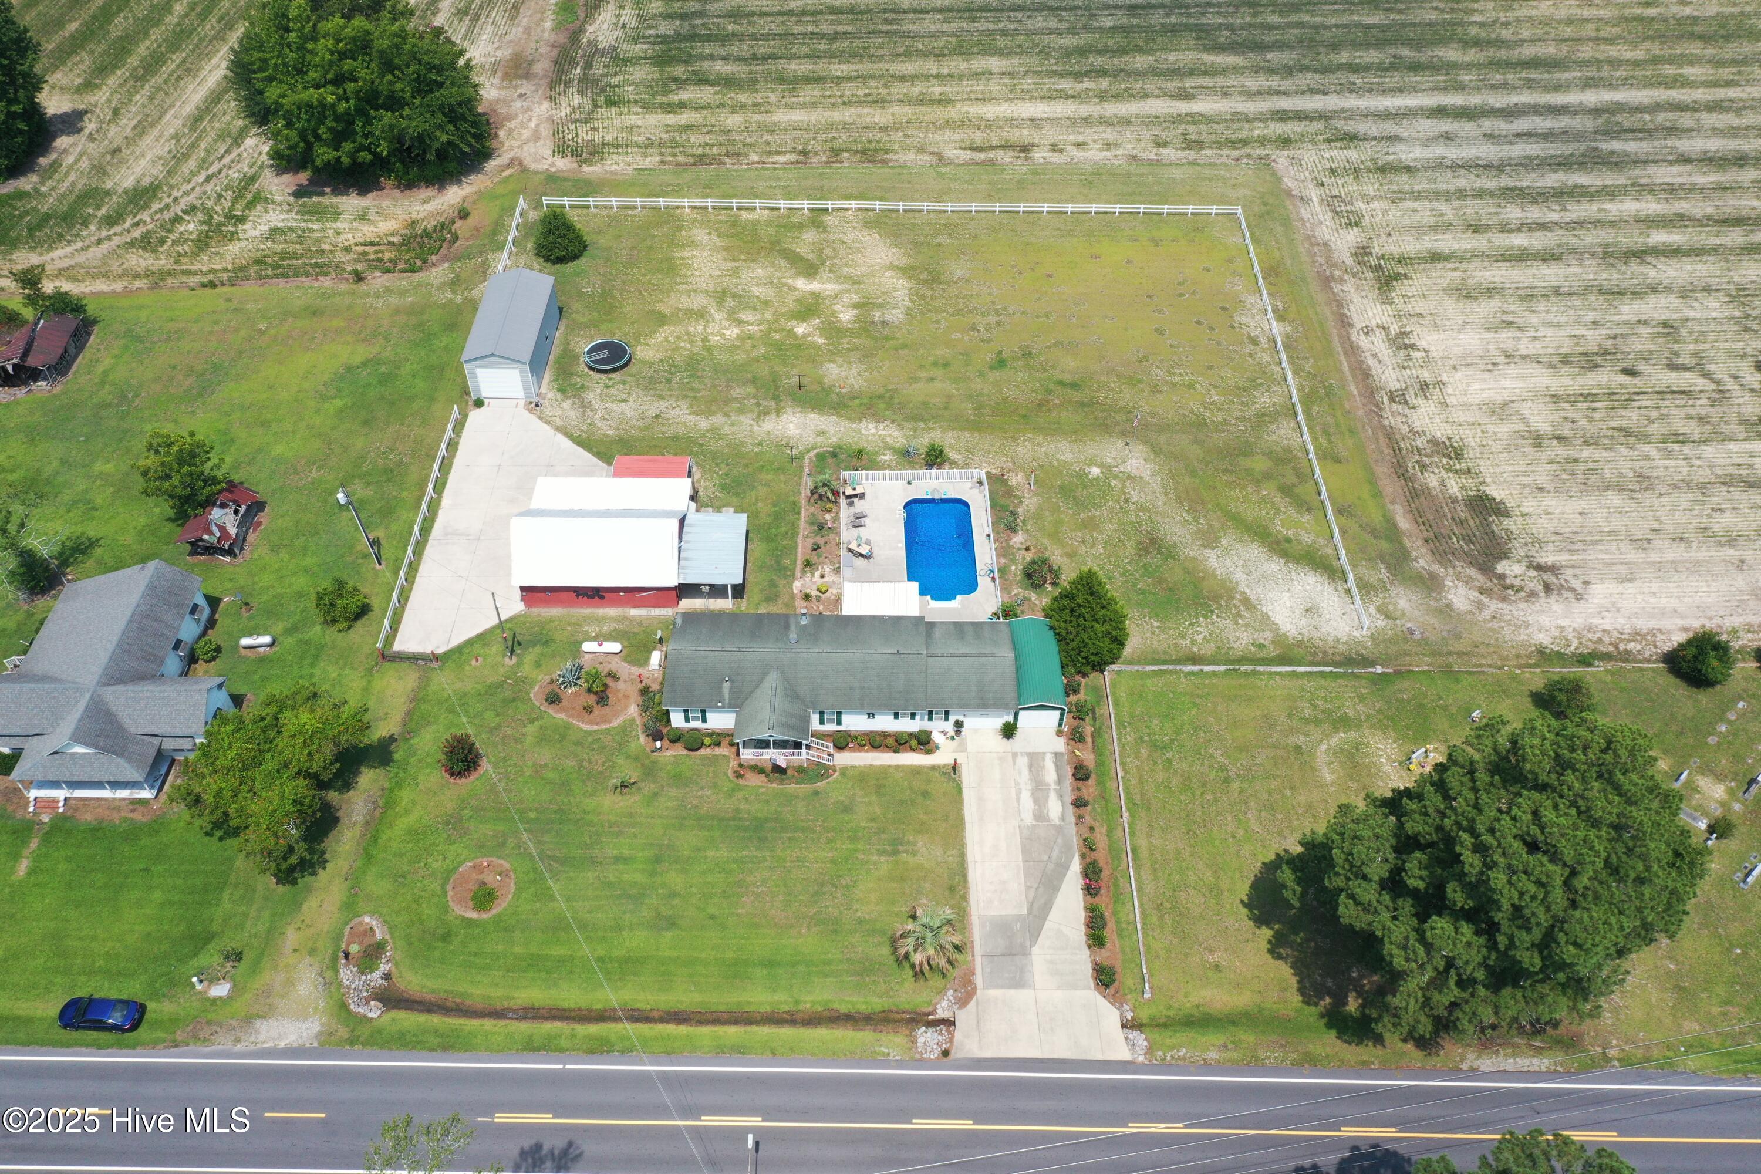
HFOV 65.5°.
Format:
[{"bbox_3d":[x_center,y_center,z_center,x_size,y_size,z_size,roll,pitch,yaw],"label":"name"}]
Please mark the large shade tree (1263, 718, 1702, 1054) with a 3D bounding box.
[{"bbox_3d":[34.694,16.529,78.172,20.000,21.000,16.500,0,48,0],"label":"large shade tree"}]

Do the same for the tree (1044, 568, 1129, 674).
[{"bbox_3d":[15.074,1.827,98.462,6.050,8.700,6.050,1,48,0],"label":"tree"}]

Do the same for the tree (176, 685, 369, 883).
[{"bbox_3d":[-39.482,11.613,88.135,11.600,9.800,12.000,1,48,0],"label":"tree"}]

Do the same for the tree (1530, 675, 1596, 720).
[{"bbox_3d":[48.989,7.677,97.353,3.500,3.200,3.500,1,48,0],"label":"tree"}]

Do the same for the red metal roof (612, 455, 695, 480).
[{"bbox_3d":[-18.716,-8.929,112.463,6.100,3.000,3.900,0,48,0],"label":"red metal roof"}]

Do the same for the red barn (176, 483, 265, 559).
[{"bbox_3d":[-51.726,-5.235,107.287,4.800,3.700,5.900,1,48,0],"label":"red barn"}]

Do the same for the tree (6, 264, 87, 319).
[{"bbox_3d":[-74.908,-26.306,124.037,5.800,6.600,5.300,1,48,0],"label":"tree"}]

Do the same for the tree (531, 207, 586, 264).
[{"bbox_3d":[-31.177,-34.571,133.246,5.150,4.900,5.150,1,48,0],"label":"tree"}]

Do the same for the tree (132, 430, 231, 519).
[{"bbox_3d":[-55.635,-9.059,109.153,6.700,7.800,6.600,0,48,0],"label":"tree"}]

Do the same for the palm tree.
[{"bbox_3d":[3.060,21.547,86.032,4.500,2.300,4.300,0,48,0],"label":"palm tree"}]

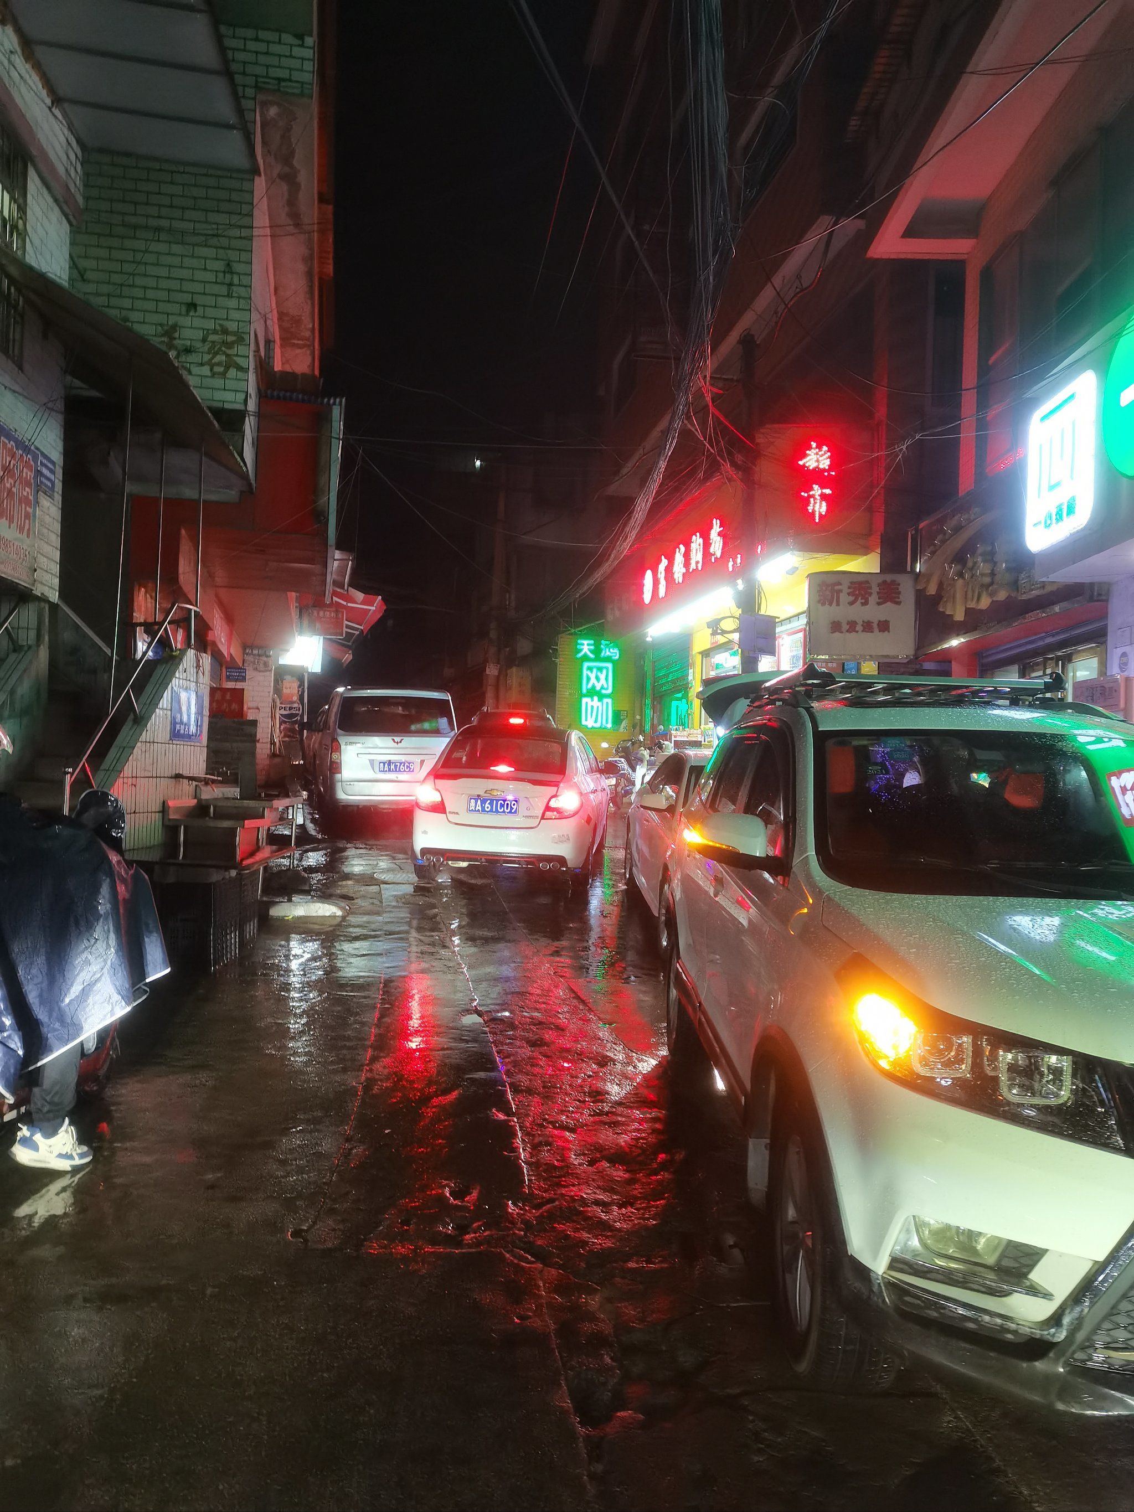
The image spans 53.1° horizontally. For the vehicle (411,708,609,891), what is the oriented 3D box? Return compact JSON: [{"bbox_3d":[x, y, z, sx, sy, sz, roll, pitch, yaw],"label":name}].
[{"bbox_3d":[-0.410,0.400,12.120,1.700,1.480,4.280,2,2,7],"label":"vehicle"}]

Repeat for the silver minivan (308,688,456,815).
[{"bbox_3d":[-2.640,-0.020,15.800,1.660,1.790,4.150,1,2,-16],"label":"silver minivan"}]

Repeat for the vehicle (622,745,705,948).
[{"bbox_3d":[1.520,0.610,9.400,1.770,1.440,4.500,2,2,-2],"label":"vehicle"}]

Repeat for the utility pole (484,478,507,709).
[{"bbox_3d":[-1.520,-2.670,24.000,0.280,6.500,0.280,3,0,0],"label":"utility pole"}]

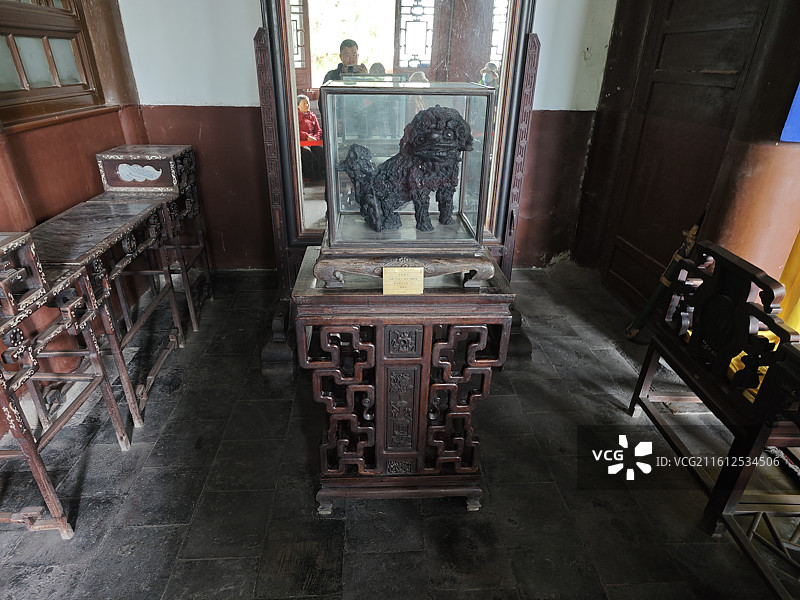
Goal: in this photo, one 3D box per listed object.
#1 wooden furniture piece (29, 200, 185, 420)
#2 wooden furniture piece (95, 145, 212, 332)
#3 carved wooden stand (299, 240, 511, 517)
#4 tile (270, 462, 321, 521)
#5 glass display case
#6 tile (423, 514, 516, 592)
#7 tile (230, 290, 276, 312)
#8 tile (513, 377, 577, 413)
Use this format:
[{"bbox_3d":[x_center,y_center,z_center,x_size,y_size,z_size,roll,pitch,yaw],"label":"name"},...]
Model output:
[{"bbox_3d":[-1.338,0.051,2.415,0.405,0.799,0.820,0,25,-4],"label":"wooden furniture piece"},{"bbox_3d":[-1.379,-0.334,3.019,0.405,0.986,0.544,0,25,-4],"label":"wooden furniture piece"},{"bbox_3d":[-0.006,0.290,1.884,0.635,0.864,0.428,0,25,-4],"label":"carved wooden stand"},{"bbox_3d":[-0.329,0.724,1.997,0.267,0.030,0.280,0,25,-4],"label":"tile"},{"bbox_3d":[0.009,-0.358,1.606,0.527,0.547,0.390,0,25,-4],"label":"glass display case"},{"bbox_3d":[0.221,0.841,1.771,0.267,0.030,0.282,0,25,-4],"label":"tile"},{"bbox_3d":[-0.959,0.016,3.491,0.260,0.030,0.298,0,25,-4],"label":"tile"},{"bbox_3d":[0.703,0.475,2.579,0.267,0.030,0.278,0,25,-4],"label":"tile"}]

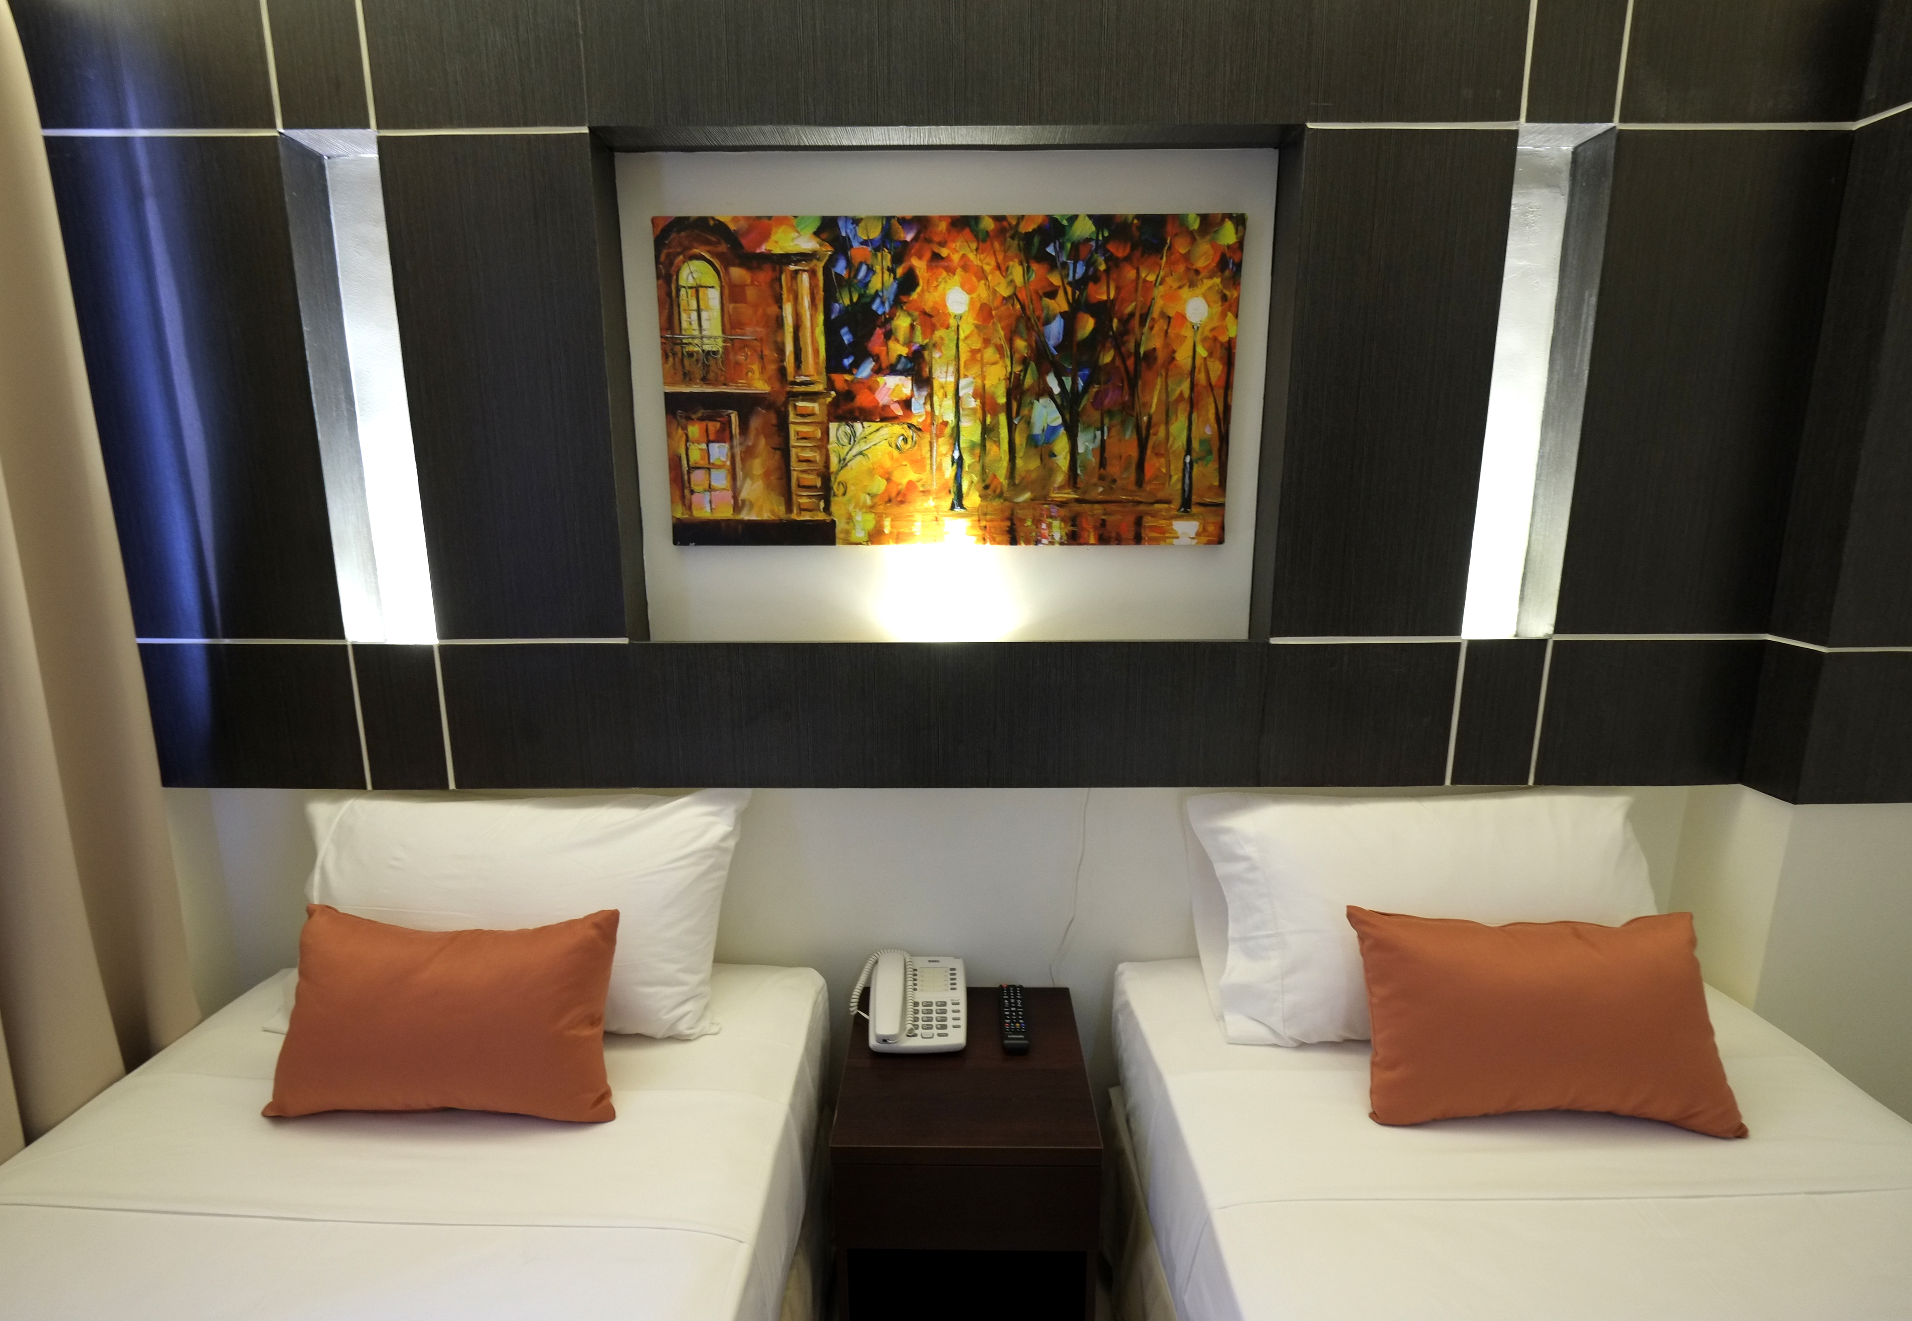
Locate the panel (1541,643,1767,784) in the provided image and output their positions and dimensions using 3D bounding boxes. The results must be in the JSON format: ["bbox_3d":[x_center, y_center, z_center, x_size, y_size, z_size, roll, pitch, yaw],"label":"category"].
[{"bbox_3d":[1.256,0.091,1.525,0.384,0.276,0.050,0,10,0],"label":"panel"}]

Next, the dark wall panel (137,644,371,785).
[{"bbox_3d":[-1.275,0.099,1.529,0.381,0.276,0.050,0,10,0],"label":"dark wall panel"}]

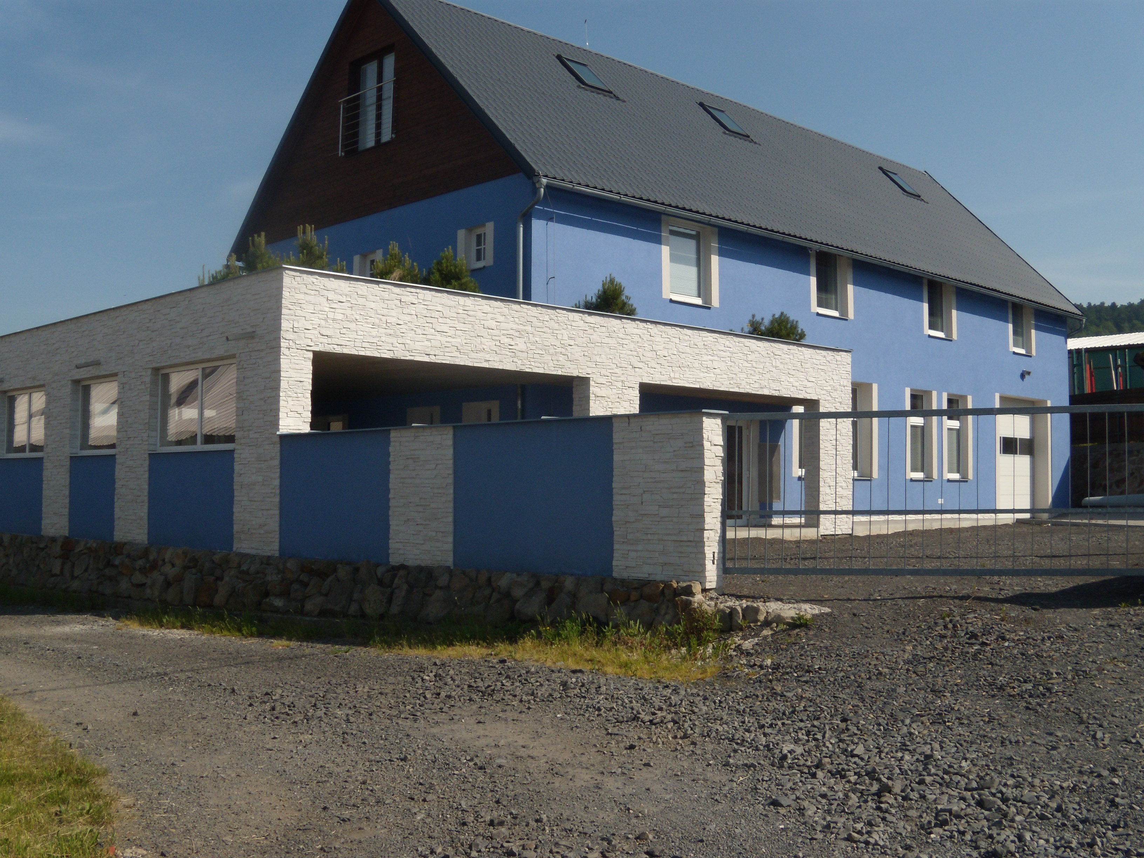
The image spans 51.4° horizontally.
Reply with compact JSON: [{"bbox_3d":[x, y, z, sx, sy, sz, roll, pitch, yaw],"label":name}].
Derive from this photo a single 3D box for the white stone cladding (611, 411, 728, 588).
[{"bbox_3d":[0.823,0.600,10.324,0.294,1.460,1.059,3,-4,-44],"label":"white stone cladding"}]

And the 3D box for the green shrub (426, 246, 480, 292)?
[{"bbox_3d":[-1.762,-2.303,17.548,0.800,0.780,0.750,0,-3,0],"label":"green shrub"}]

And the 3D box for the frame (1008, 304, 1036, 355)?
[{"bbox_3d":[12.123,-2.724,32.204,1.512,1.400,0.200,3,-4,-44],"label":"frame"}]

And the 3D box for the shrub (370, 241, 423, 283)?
[{"bbox_3d":[-2.483,-2.270,16.841,0.780,0.780,0.750,0,-3,0],"label":"shrub"}]

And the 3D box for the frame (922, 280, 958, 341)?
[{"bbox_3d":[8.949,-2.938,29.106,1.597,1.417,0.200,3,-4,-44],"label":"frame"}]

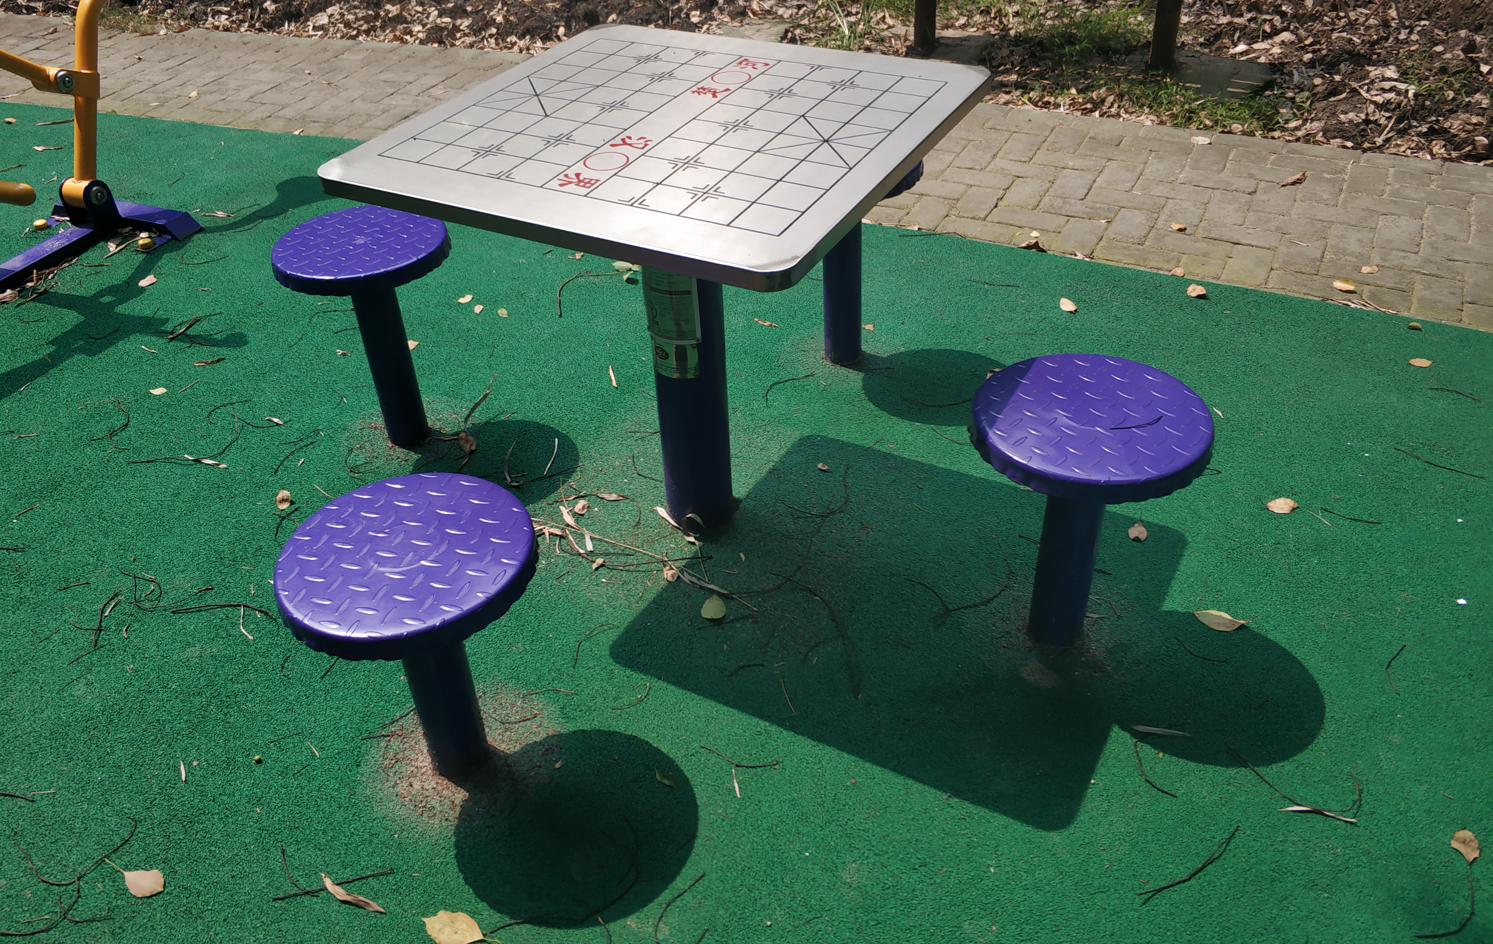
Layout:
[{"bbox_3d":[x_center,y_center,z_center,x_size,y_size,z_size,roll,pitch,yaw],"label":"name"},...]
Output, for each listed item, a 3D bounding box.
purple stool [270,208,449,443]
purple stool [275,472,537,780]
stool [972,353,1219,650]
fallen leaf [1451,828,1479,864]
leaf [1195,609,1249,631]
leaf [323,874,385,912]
[{"bbox_3d":[-0.709,-0.254,2.292,0.322,0.442,0.322,-3,37,0],"label":"purple stool"},{"bbox_3d":[-0.426,0.261,1.599,0.322,0.404,0.322,-3,37,0],"label":"purple stool"},{"bbox_3d":[0.487,0.088,1.742,0.322,0.422,0.322,-3,37,0],"label":"stool"},{"bbox_3d":[0.932,0.485,1.508,0.034,0.014,0.055,11,39,18],"label":"fallen leaf"},{"bbox_3d":[0.758,0.238,1.859,0.081,0.014,0.045,9,38,15],"label":"leaf"},{"bbox_3d":[-0.521,0.560,1.530,0.124,0.012,0.018,17,41,25],"label":"leaf"}]

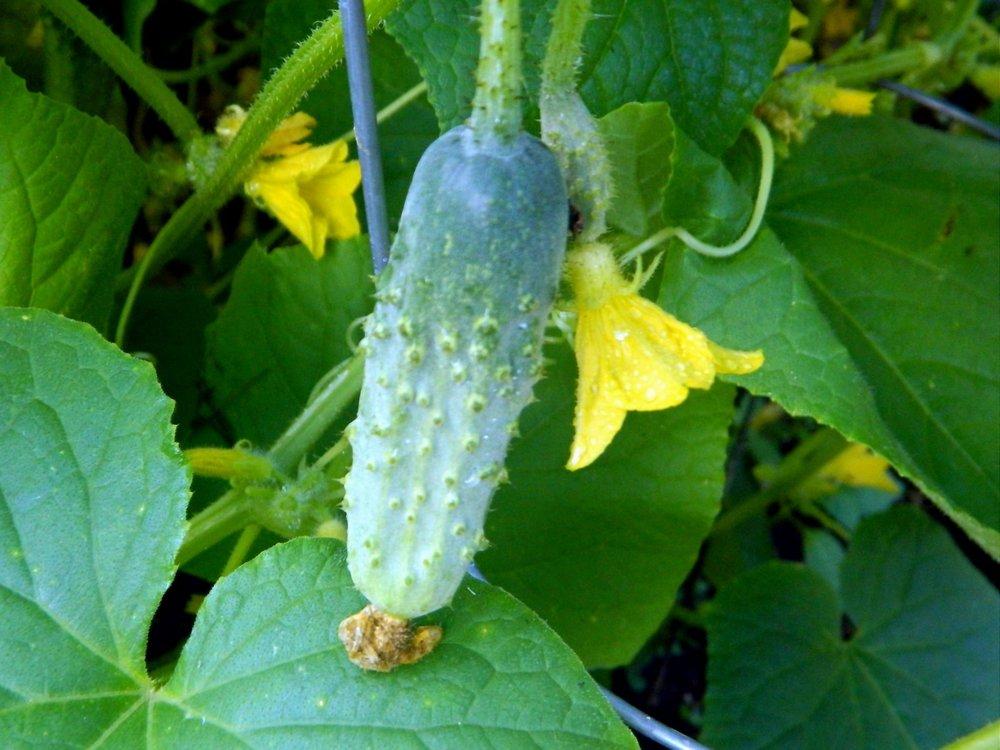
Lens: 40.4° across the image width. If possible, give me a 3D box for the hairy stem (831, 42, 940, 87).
[{"bbox_3d":[0.122,-0.099,0.430,0.036,0.007,0.007,-12,11,0],"label":"hairy stem"}]

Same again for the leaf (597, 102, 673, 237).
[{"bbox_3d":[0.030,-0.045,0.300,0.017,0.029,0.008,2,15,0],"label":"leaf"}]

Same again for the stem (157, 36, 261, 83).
[{"bbox_3d":[-0.095,-0.101,0.440,0.035,0.006,0.006,-18,11,0],"label":"stem"}]

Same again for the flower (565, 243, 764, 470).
[{"bbox_3d":[0.030,-0.006,0.283,0.041,0.039,0.038,-26,19,0],"label":"flower"}]

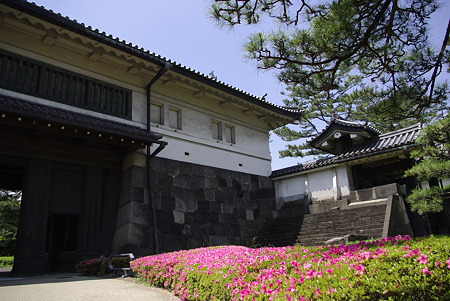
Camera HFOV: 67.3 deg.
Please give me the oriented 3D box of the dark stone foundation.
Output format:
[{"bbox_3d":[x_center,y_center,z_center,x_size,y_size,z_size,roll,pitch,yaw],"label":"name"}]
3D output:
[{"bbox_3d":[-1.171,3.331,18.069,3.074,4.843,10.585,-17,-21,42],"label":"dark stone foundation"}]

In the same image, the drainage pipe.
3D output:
[{"bbox_3d":[-2.994,0.348,14.916,1.624,8.758,0.261,-17,-21,42],"label":"drainage pipe"}]

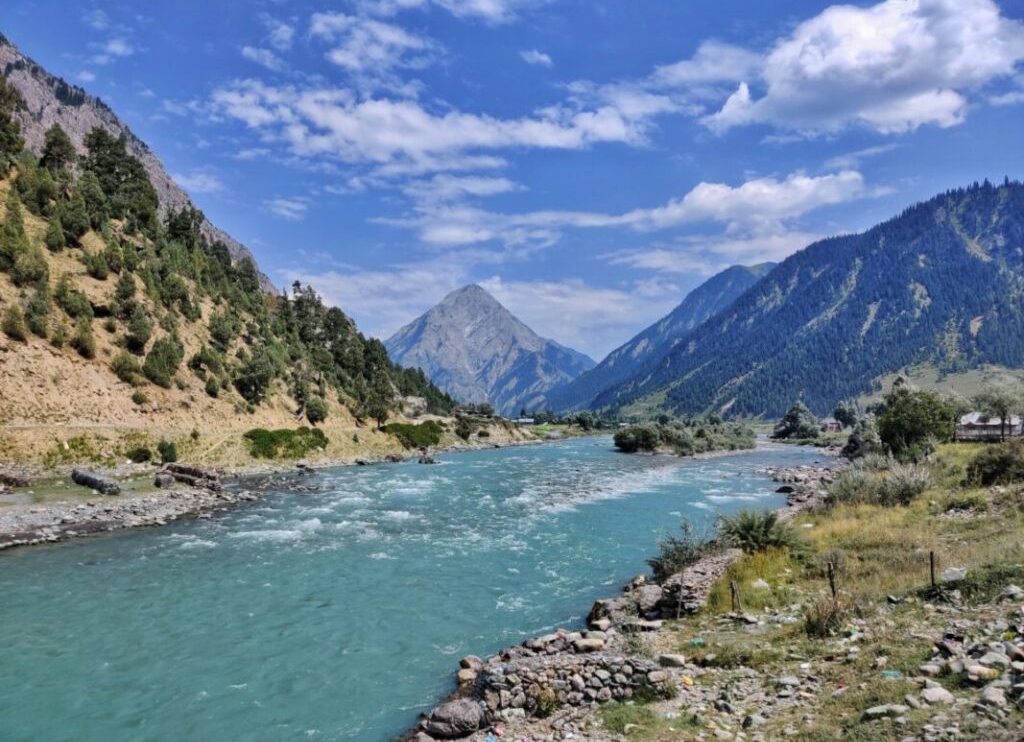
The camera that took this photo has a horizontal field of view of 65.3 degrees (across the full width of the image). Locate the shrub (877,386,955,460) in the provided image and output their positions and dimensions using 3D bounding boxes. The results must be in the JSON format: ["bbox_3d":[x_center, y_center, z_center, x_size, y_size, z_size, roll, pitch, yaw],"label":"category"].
[{"bbox_3d":[47.488,6.061,94.000,9.059,8.579,8.262,0,-3,0],"label":"shrub"}]

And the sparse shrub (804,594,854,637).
[{"bbox_3d":[6.855,5.318,17.300,1.032,0.794,0.884,0,-3,0],"label":"sparse shrub"}]

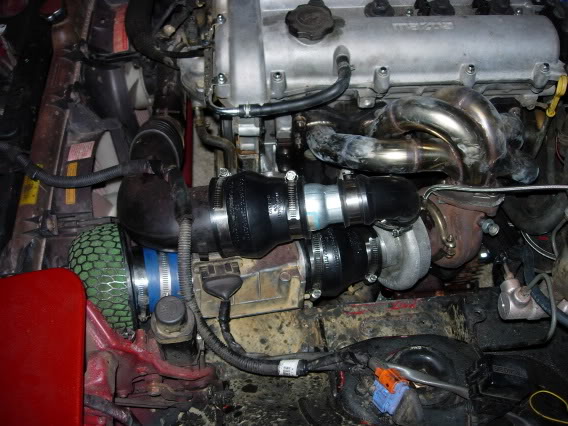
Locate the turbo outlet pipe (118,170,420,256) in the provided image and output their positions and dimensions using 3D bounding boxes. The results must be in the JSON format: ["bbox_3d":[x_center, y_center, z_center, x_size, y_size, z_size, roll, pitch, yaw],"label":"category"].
[{"bbox_3d":[-0.017,0.001,0.760,0.360,0.110,0.110,-5,52,-4],"label":"turbo outlet pipe"}]

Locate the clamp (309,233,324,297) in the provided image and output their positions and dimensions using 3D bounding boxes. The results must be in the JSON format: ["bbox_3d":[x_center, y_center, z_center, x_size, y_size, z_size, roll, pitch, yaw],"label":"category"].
[{"bbox_3d":[0.045,0.068,0.835,0.016,0.092,0.090,-5,52,-4],"label":"clamp"}]

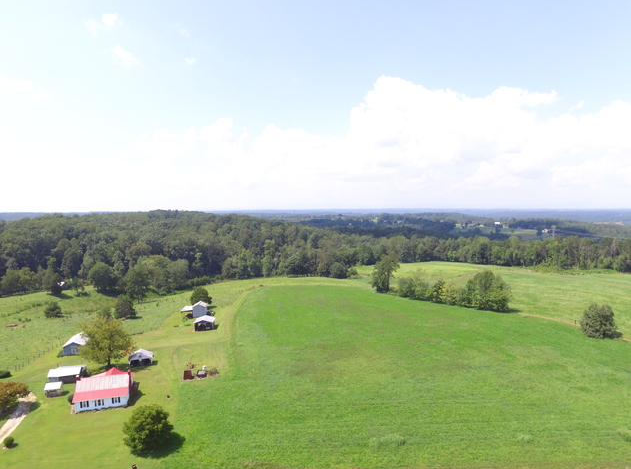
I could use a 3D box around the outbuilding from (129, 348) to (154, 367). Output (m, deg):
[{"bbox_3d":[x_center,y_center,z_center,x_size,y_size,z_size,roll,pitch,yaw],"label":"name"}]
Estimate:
[{"bbox_3d":[-58.031,41.095,122.024,6.880,4.030,4.440,-1,4,-17],"label":"outbuilding"}]

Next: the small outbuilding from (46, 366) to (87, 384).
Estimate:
[{"bbox_3d":[-74.810,42.052,109.991,8.280,3.920,5.780,-1,4,-15],"label":"small outbuilding"}]

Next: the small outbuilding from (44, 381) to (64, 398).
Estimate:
[{"bbox_3d":[-72.753,43.203,101.553,3.760,2.780,2.730,-1,4,-17],"label":"small outbuilding"}]

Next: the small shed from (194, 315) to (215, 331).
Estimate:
[{"bbox_3d":[-47.801,38.313,157.581,7.790,4.580,6.210,-1,4,-10],"label":"small shed"}]

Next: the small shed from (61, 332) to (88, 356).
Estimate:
[{"bbox_3d":[-87.103,40.082,134.357,6.760,4.580,11.340,-1,4,-17],"label":"small shed"}]

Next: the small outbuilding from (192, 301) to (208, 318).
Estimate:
[{"bbox_3d":[-55.838,36.290,176.949,6.310,6.000,5.960,-1,4,-13],"label":"small outbuilding"}]

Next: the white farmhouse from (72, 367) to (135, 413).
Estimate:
[{"bbox_3d":[-55.598,40.623,97.220,12.170,6.720,11.110,-1,4,-16],"label":"white farmhouse"}]

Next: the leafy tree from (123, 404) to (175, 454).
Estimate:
[{"bbox_3d":[-35.924,41.725,78.714,9.810,8.600,9.810,0,4,0],"label":"leafy tree"}]

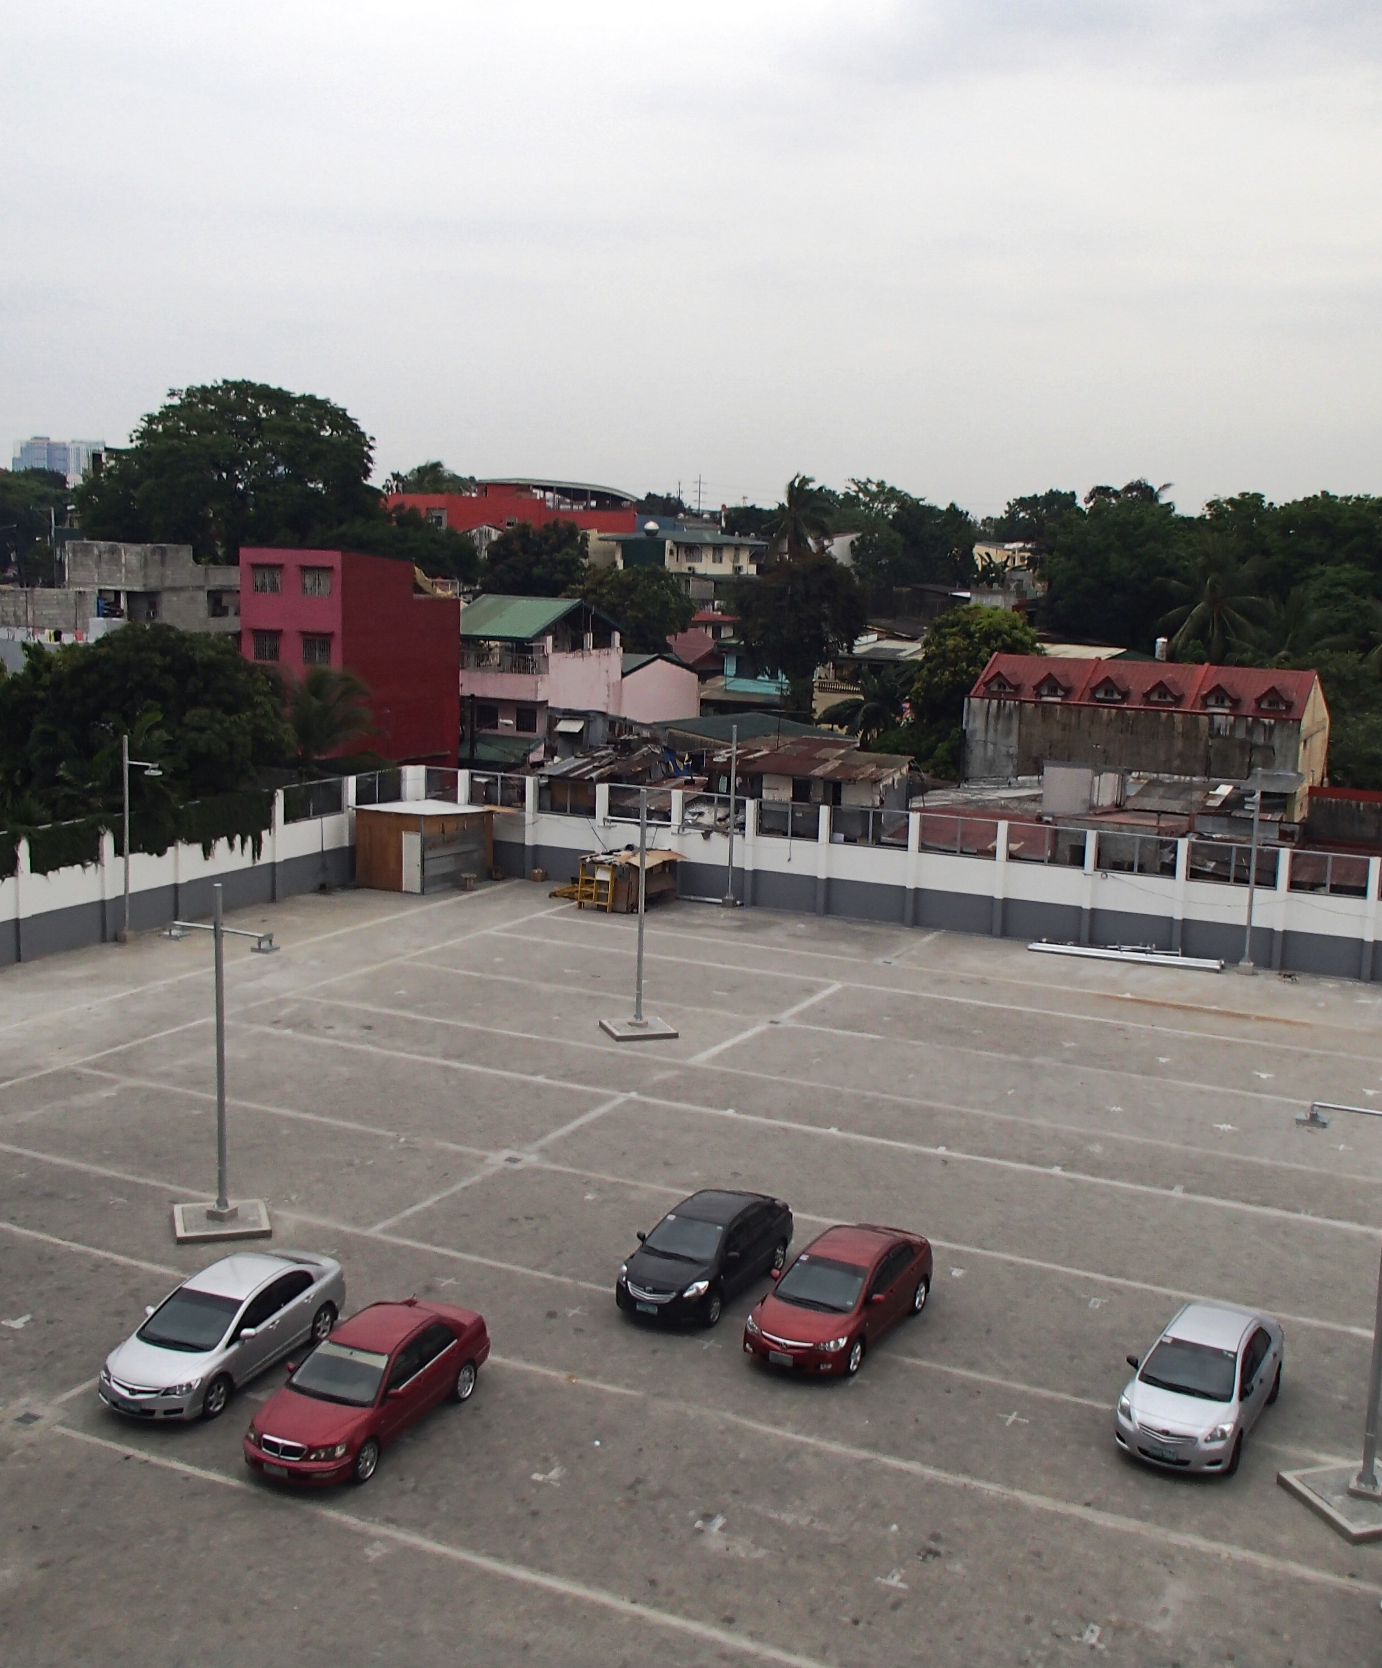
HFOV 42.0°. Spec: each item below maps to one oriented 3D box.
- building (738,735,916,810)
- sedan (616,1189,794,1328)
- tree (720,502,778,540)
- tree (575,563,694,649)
[{"bbox_3d":[5.847,-1.658,77.018,7.530,5.000,5.000,6,10,27],"label":"building"},{"bbox_3d":[0.340,7.155,31.001,1.720,1.460,4.320,6,10,25],"label":"sedan"},{"bbox_3d":[5.378,-23.137,173.423,5.650,17.590,5.650,1,9,2],"label":"tree"},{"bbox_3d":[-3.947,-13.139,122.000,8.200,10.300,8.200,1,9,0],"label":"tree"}]

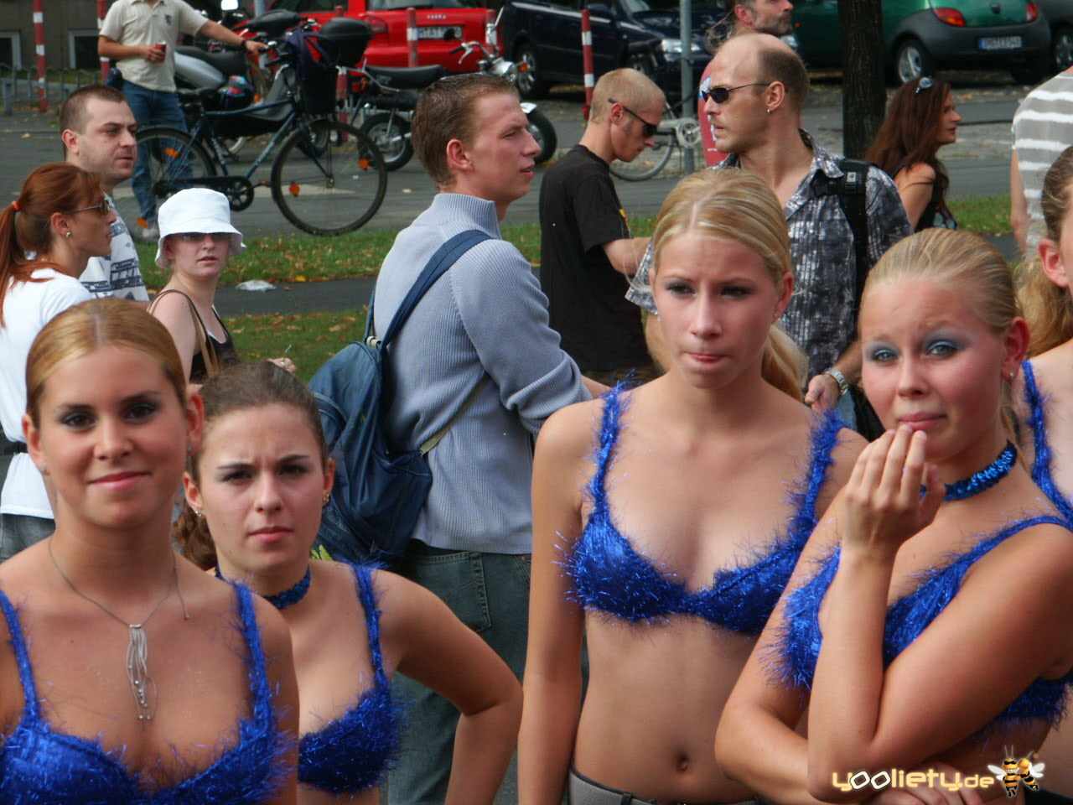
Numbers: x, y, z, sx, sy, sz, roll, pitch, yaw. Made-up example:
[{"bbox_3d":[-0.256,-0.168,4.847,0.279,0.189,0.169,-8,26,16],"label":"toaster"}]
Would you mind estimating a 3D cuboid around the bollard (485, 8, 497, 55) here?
[{"bbox_3d":[-0.363,-2.763,40.300,0.082,1.020,0.082,-3,6,0],"label":"bollard"}]

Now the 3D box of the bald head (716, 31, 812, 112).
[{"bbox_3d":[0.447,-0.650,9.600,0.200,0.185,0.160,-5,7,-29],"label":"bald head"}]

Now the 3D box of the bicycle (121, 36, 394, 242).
[{"bbox_3d":[-1.744,-1.560,28.700,1.740,1.130,0.580,-3,6,-7],"label":"bicycle"}]

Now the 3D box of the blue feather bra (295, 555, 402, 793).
[{"bbox_3d":[-0.283,0.305,5.360,0.280,0.260,0.210,-3,6,-9],"label":"blue feather bra"}]

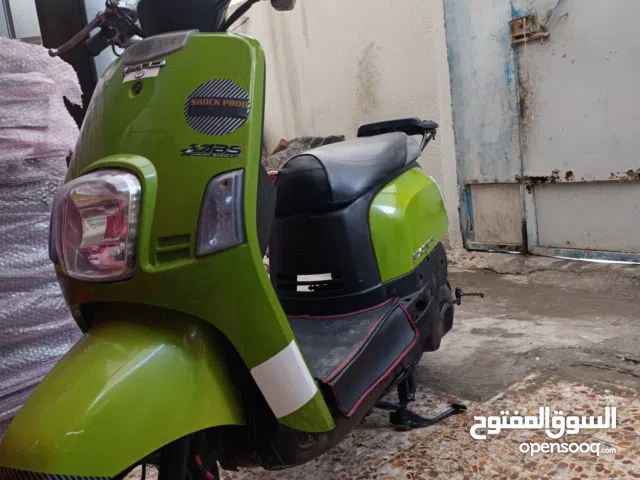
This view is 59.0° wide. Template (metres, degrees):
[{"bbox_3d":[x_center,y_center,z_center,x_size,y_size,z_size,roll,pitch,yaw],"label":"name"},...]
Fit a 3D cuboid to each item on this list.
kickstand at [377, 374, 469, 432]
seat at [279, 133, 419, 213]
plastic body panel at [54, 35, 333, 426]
[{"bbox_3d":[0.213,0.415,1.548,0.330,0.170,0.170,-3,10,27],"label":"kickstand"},{"bbox_3d":[0.074,-0.200,1.583,0.250,0.190,0.700,-3,10,27],"label":"seat"},{"bbox_3d":[-0.236,0.061,0.957,0.380,0.710,0.350,-3,10,27],"label":"plastic body panel"}]

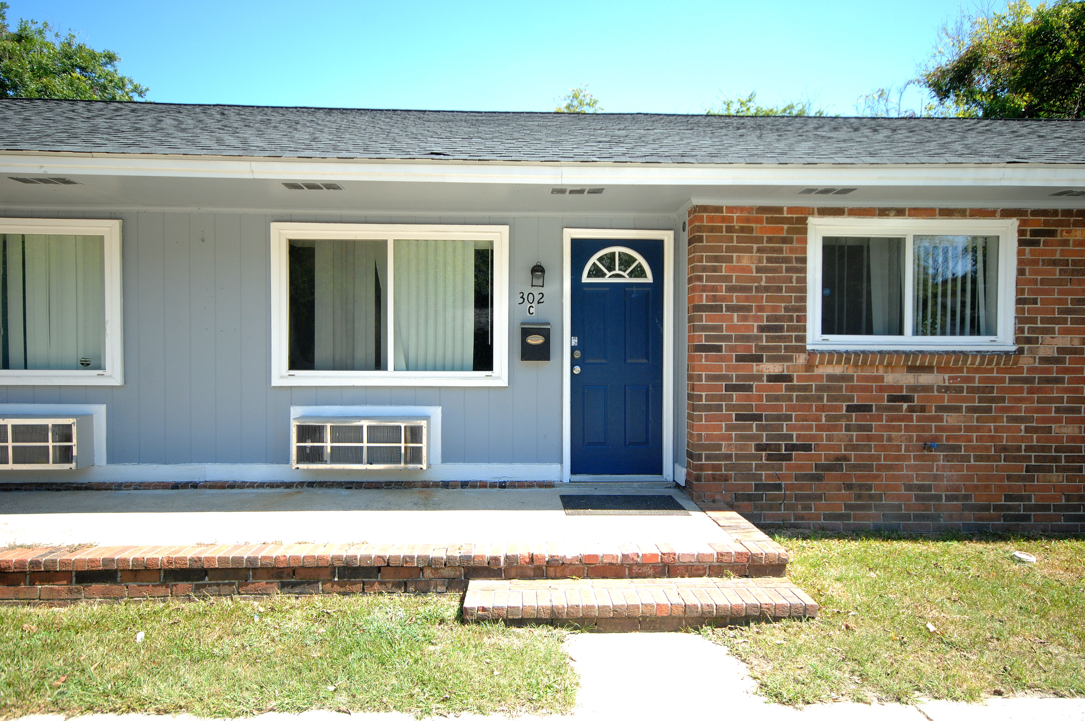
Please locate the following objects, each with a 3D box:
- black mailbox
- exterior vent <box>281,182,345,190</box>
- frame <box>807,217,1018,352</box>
[{"bbox_3d":[-0.054,-0.155,5.244,0.244,0.315,0.106,0,1,-2],"label":"black mailbox"},{"bbox_3d":[-1.631,-1.238,4.501,0.383,0.020,0.207,0,1,-2],"label":"exterior vent"},{"bbox_3d":[2.886,-0.588,4.944,1.700,1.016,0.101,0,1,-2],"label":"frame"}]

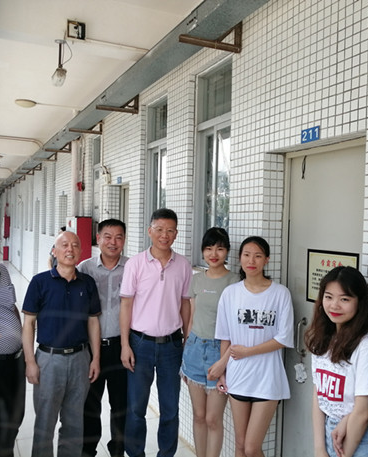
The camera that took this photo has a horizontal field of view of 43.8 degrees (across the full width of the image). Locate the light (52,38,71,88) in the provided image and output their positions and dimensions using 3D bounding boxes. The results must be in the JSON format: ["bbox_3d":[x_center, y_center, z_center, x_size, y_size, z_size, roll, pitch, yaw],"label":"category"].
[{"bbox_3d":[-0.883,-1.164,3.256,0.115,0.328,0.115,1,1,-25],"label":"light"}]

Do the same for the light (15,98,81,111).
[{"bbox_3d":[-1.889,-1.677,6.389,0.888,0.100,0.300,1,1,-25],"label":"light"}]

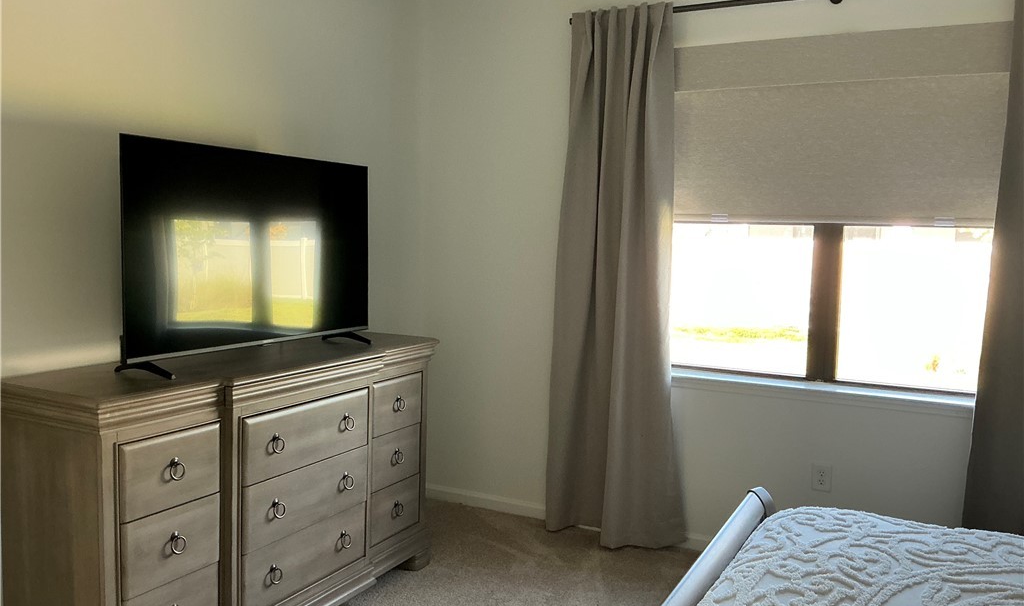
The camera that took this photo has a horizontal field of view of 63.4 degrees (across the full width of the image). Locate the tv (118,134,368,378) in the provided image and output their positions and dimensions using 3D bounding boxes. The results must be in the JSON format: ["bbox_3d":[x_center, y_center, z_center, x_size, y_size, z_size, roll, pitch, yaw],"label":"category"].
[{"bbox_3d":[-0.936,-0.183,3.147,0.250,0.763,1.238,4,5,28],"label":"tv"}]

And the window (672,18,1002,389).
[{"bbox_3d":[1.414,-0.398,3.709,1.620,1.540,0.110,4,5,28],"label":"window"}]

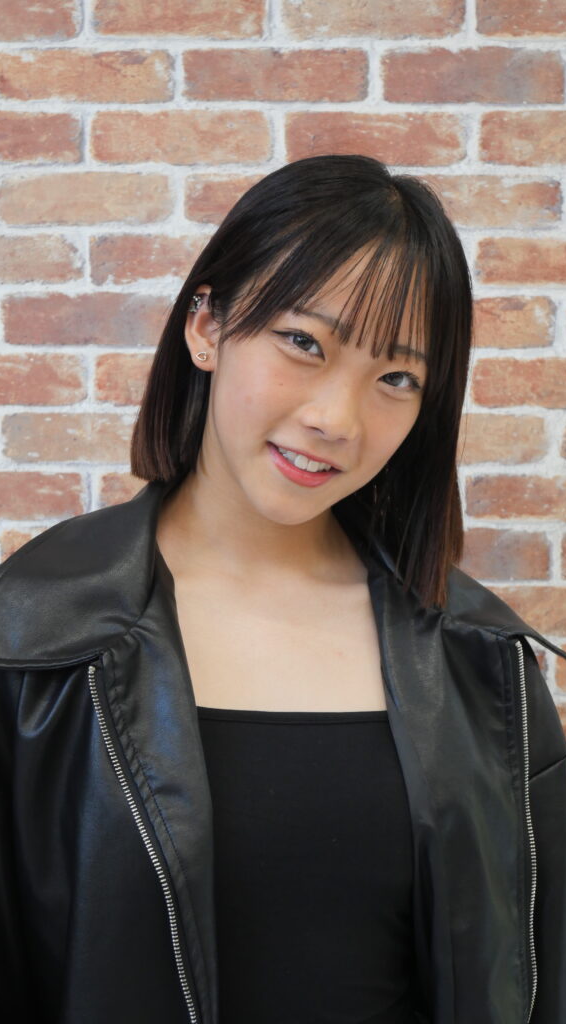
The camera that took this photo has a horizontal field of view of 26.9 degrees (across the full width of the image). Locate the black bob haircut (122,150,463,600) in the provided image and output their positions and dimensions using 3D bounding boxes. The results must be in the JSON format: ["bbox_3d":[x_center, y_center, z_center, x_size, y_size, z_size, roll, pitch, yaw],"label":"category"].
[{"bbox_3d":[0.021,-0.095,0.800,0.220,0.272,0.215,15,5,-19],"label":"black bob haircut"}]

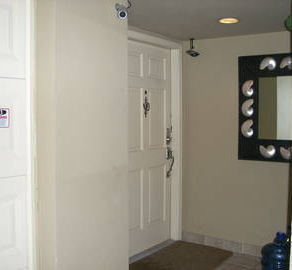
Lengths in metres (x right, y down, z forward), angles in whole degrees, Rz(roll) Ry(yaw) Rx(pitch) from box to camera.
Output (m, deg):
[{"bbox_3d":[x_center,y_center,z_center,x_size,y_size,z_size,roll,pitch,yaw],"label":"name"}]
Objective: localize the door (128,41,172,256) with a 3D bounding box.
[{"bbox_3d":[-0.017,0.132,3.817,0.045,2.030,0.910,2,4,36],"label":"door"}]

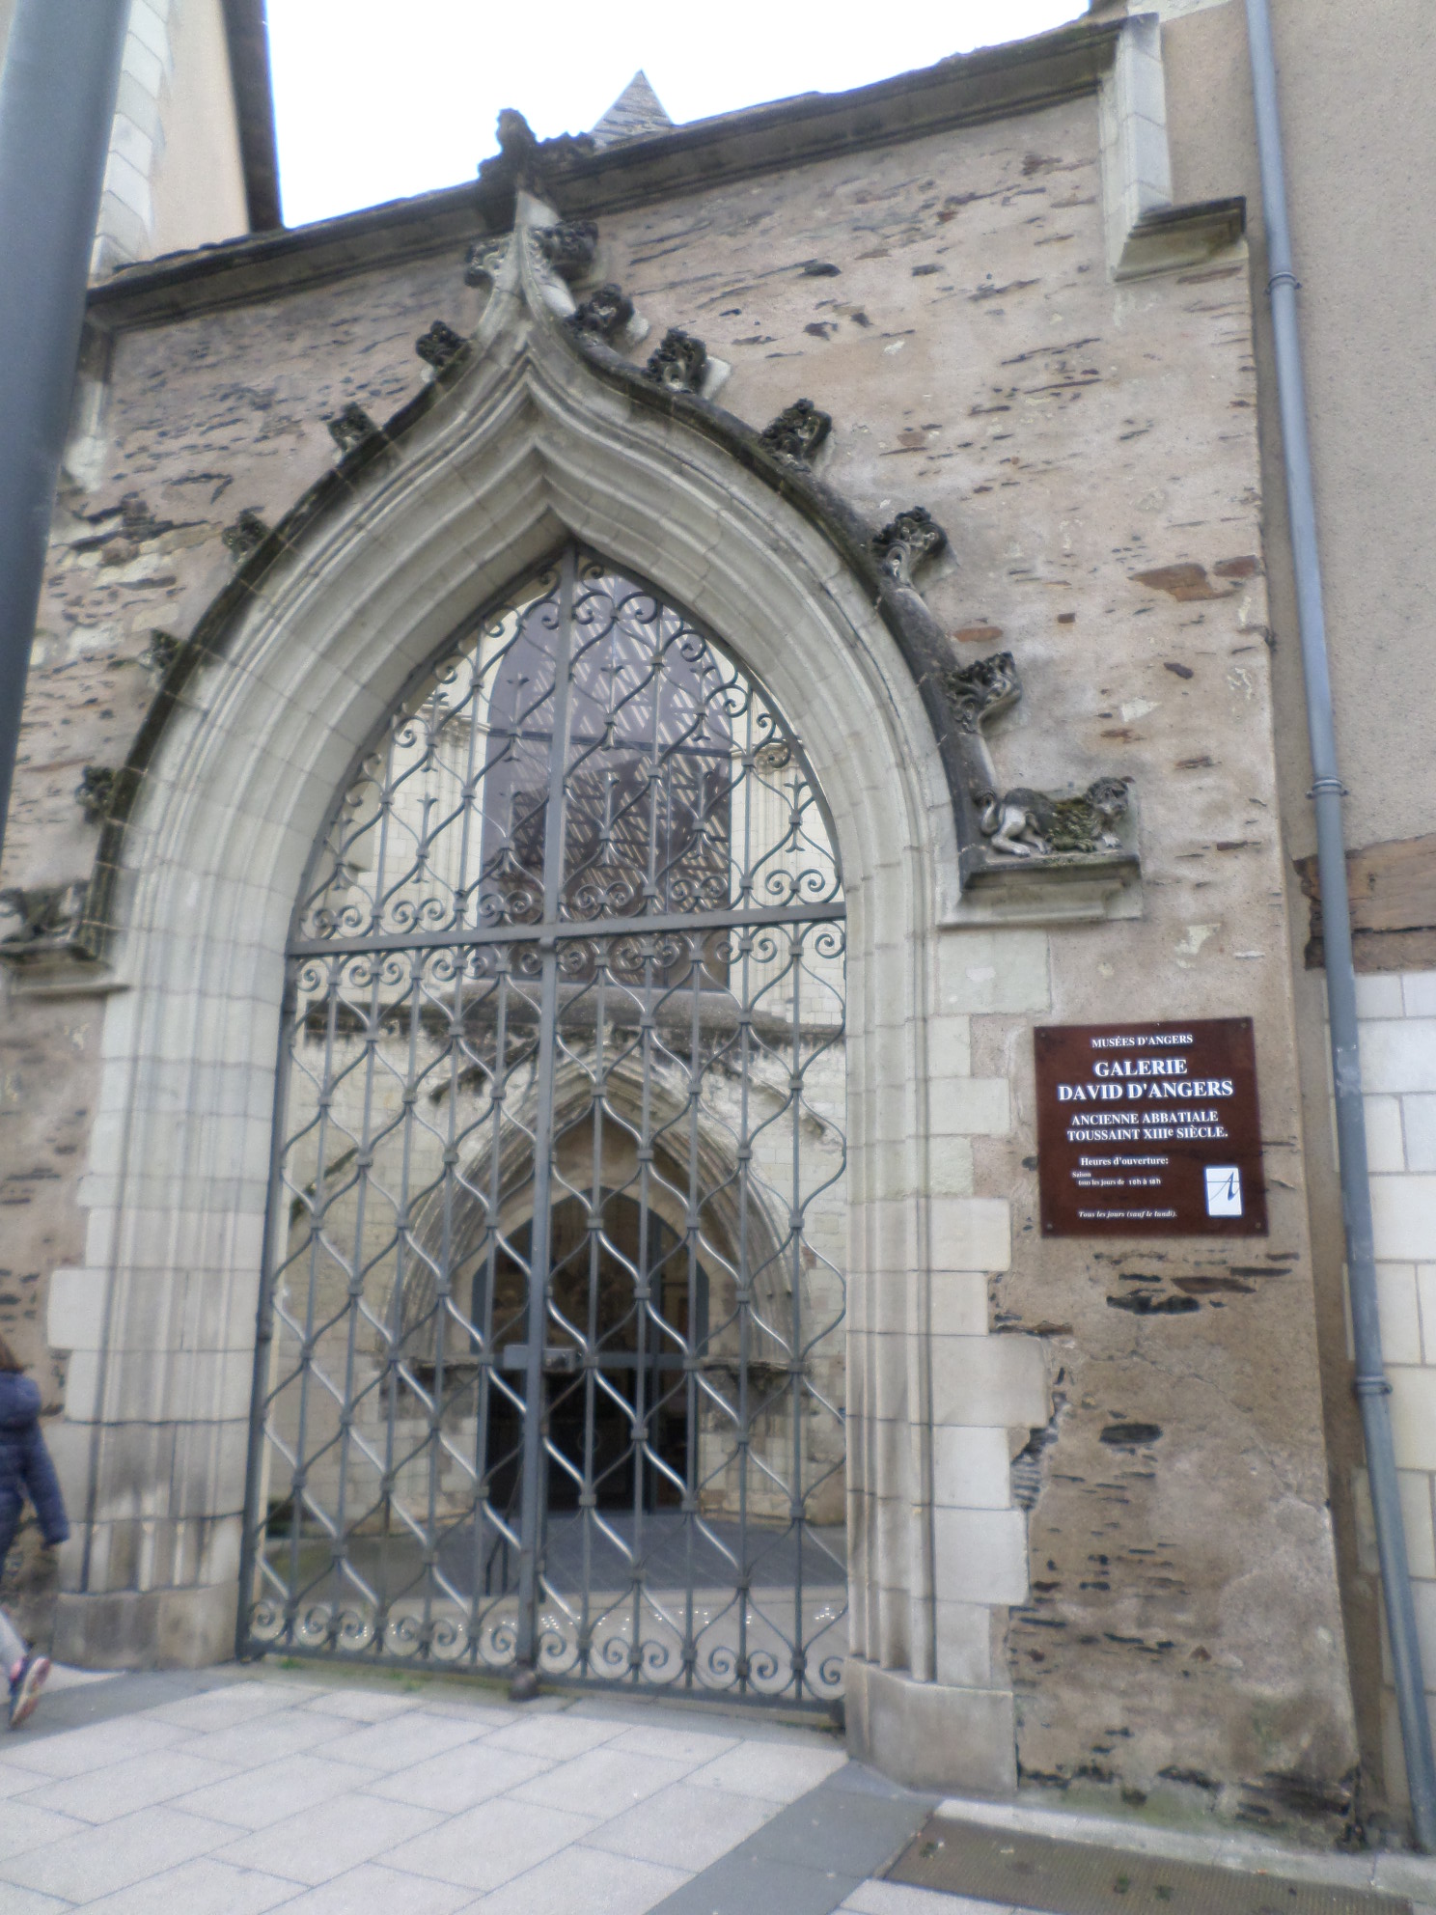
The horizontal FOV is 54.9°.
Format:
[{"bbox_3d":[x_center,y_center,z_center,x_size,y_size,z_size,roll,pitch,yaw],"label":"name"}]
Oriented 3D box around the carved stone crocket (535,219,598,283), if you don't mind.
[{"bbox_3d":[-0.624,-2.912,5.704,0.244,0.216,0.188,-3,-12,18],"label":"carved stone crocket"}]

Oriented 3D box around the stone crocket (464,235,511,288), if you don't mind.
[{"bbox_3d":[-0.959,-2.901,5.763,0.200,0.190,0.180,-3,-12,16],"label":"stone crocket"}]

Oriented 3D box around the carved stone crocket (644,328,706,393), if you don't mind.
[{"bbox_3d":[-0.172,-2.427,5.636,0.230,0.200,0.180,-4,-13,18],"label":"carved stone crocket"}]

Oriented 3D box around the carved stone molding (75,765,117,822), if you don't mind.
[{"bbox_3d":[-2.656,-0.705,5.936,0.169,0.226,0.160,-3,-12,18],"label":"carved stone molding"}]

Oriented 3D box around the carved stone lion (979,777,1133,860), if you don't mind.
[{"bbox_3d":[1.129,-0.462,4.624,0.485,0.230,0.200,-3,-12,16],"label":"carved stone lion"}]

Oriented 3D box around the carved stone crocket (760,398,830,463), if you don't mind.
[{"bbox_3d":[0.292,-1.977,5.201,0.244,0.207,0.179,-3,-12,18],"label":"carved stone crocket"}]

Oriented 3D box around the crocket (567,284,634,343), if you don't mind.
[{"bbox_3d":[-0.469,-2.576,5.534,0.232,0.190,0.200,-3,-12,16],"label":"crocket"}]

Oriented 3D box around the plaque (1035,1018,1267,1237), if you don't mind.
[{"bbox_3d":[1.374,0.549,4.430,0.675,0.680,0.025,-3,-12,18],"label":"plaque"}]

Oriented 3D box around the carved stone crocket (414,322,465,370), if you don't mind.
[{"bbox_3d":[-1.169,-2.577,5.826,0.197,0.188,0.169,-3,-12,18],"label":"carved stone crocket"}]

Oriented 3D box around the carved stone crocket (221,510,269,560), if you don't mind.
[{"bbox_3d":[-2.025,-1.821,5.962,0.197,0.197,0.169,-3,-12,18],"label":"carved stone crocket"}]

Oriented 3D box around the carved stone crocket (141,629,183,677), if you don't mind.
[{"bbox_3d":[-2.393,-1.314,5.978,0.169,0.197,0.160,-3,-12,18],"label":"carved stone crocket"}]

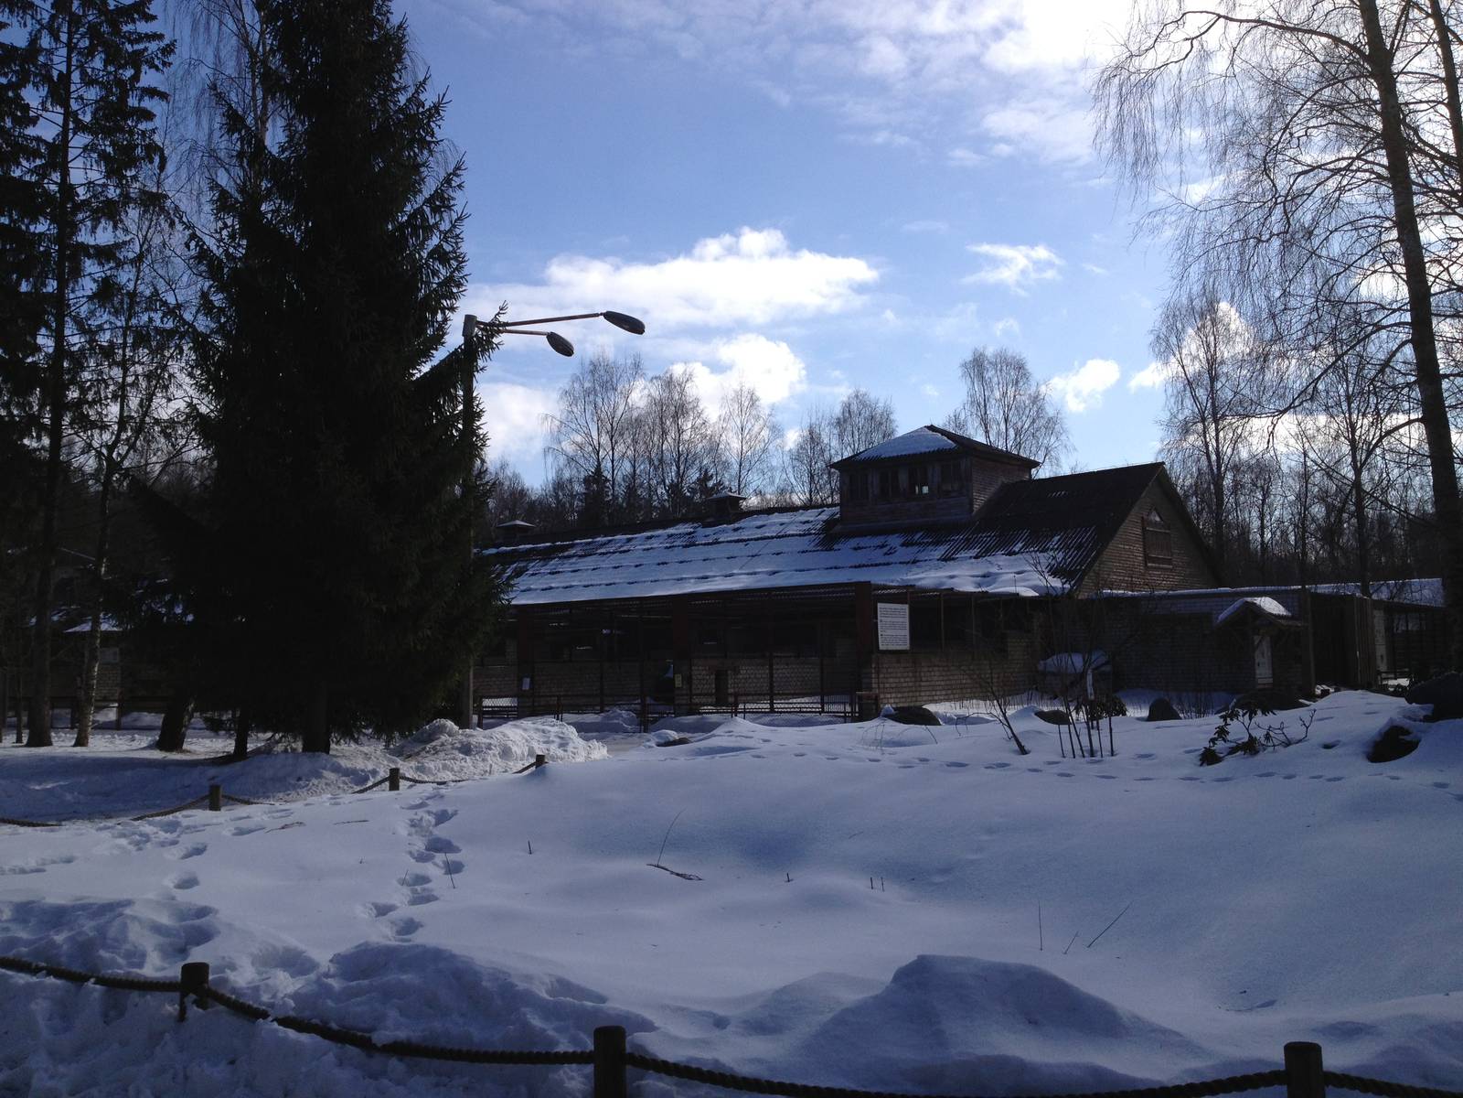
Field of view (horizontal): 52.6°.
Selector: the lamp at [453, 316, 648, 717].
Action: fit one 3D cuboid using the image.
[{"bbox_3d":[-4.114,-0.458,32.228,3.689,9.384,3.212,3,-6,-38],"label":"lamp"}]

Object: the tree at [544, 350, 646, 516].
[{"bbox_3d":[-7.110,-1.091,76.369,5.075,18.690,5.075,-1,-5,0],"label":"tree"}]

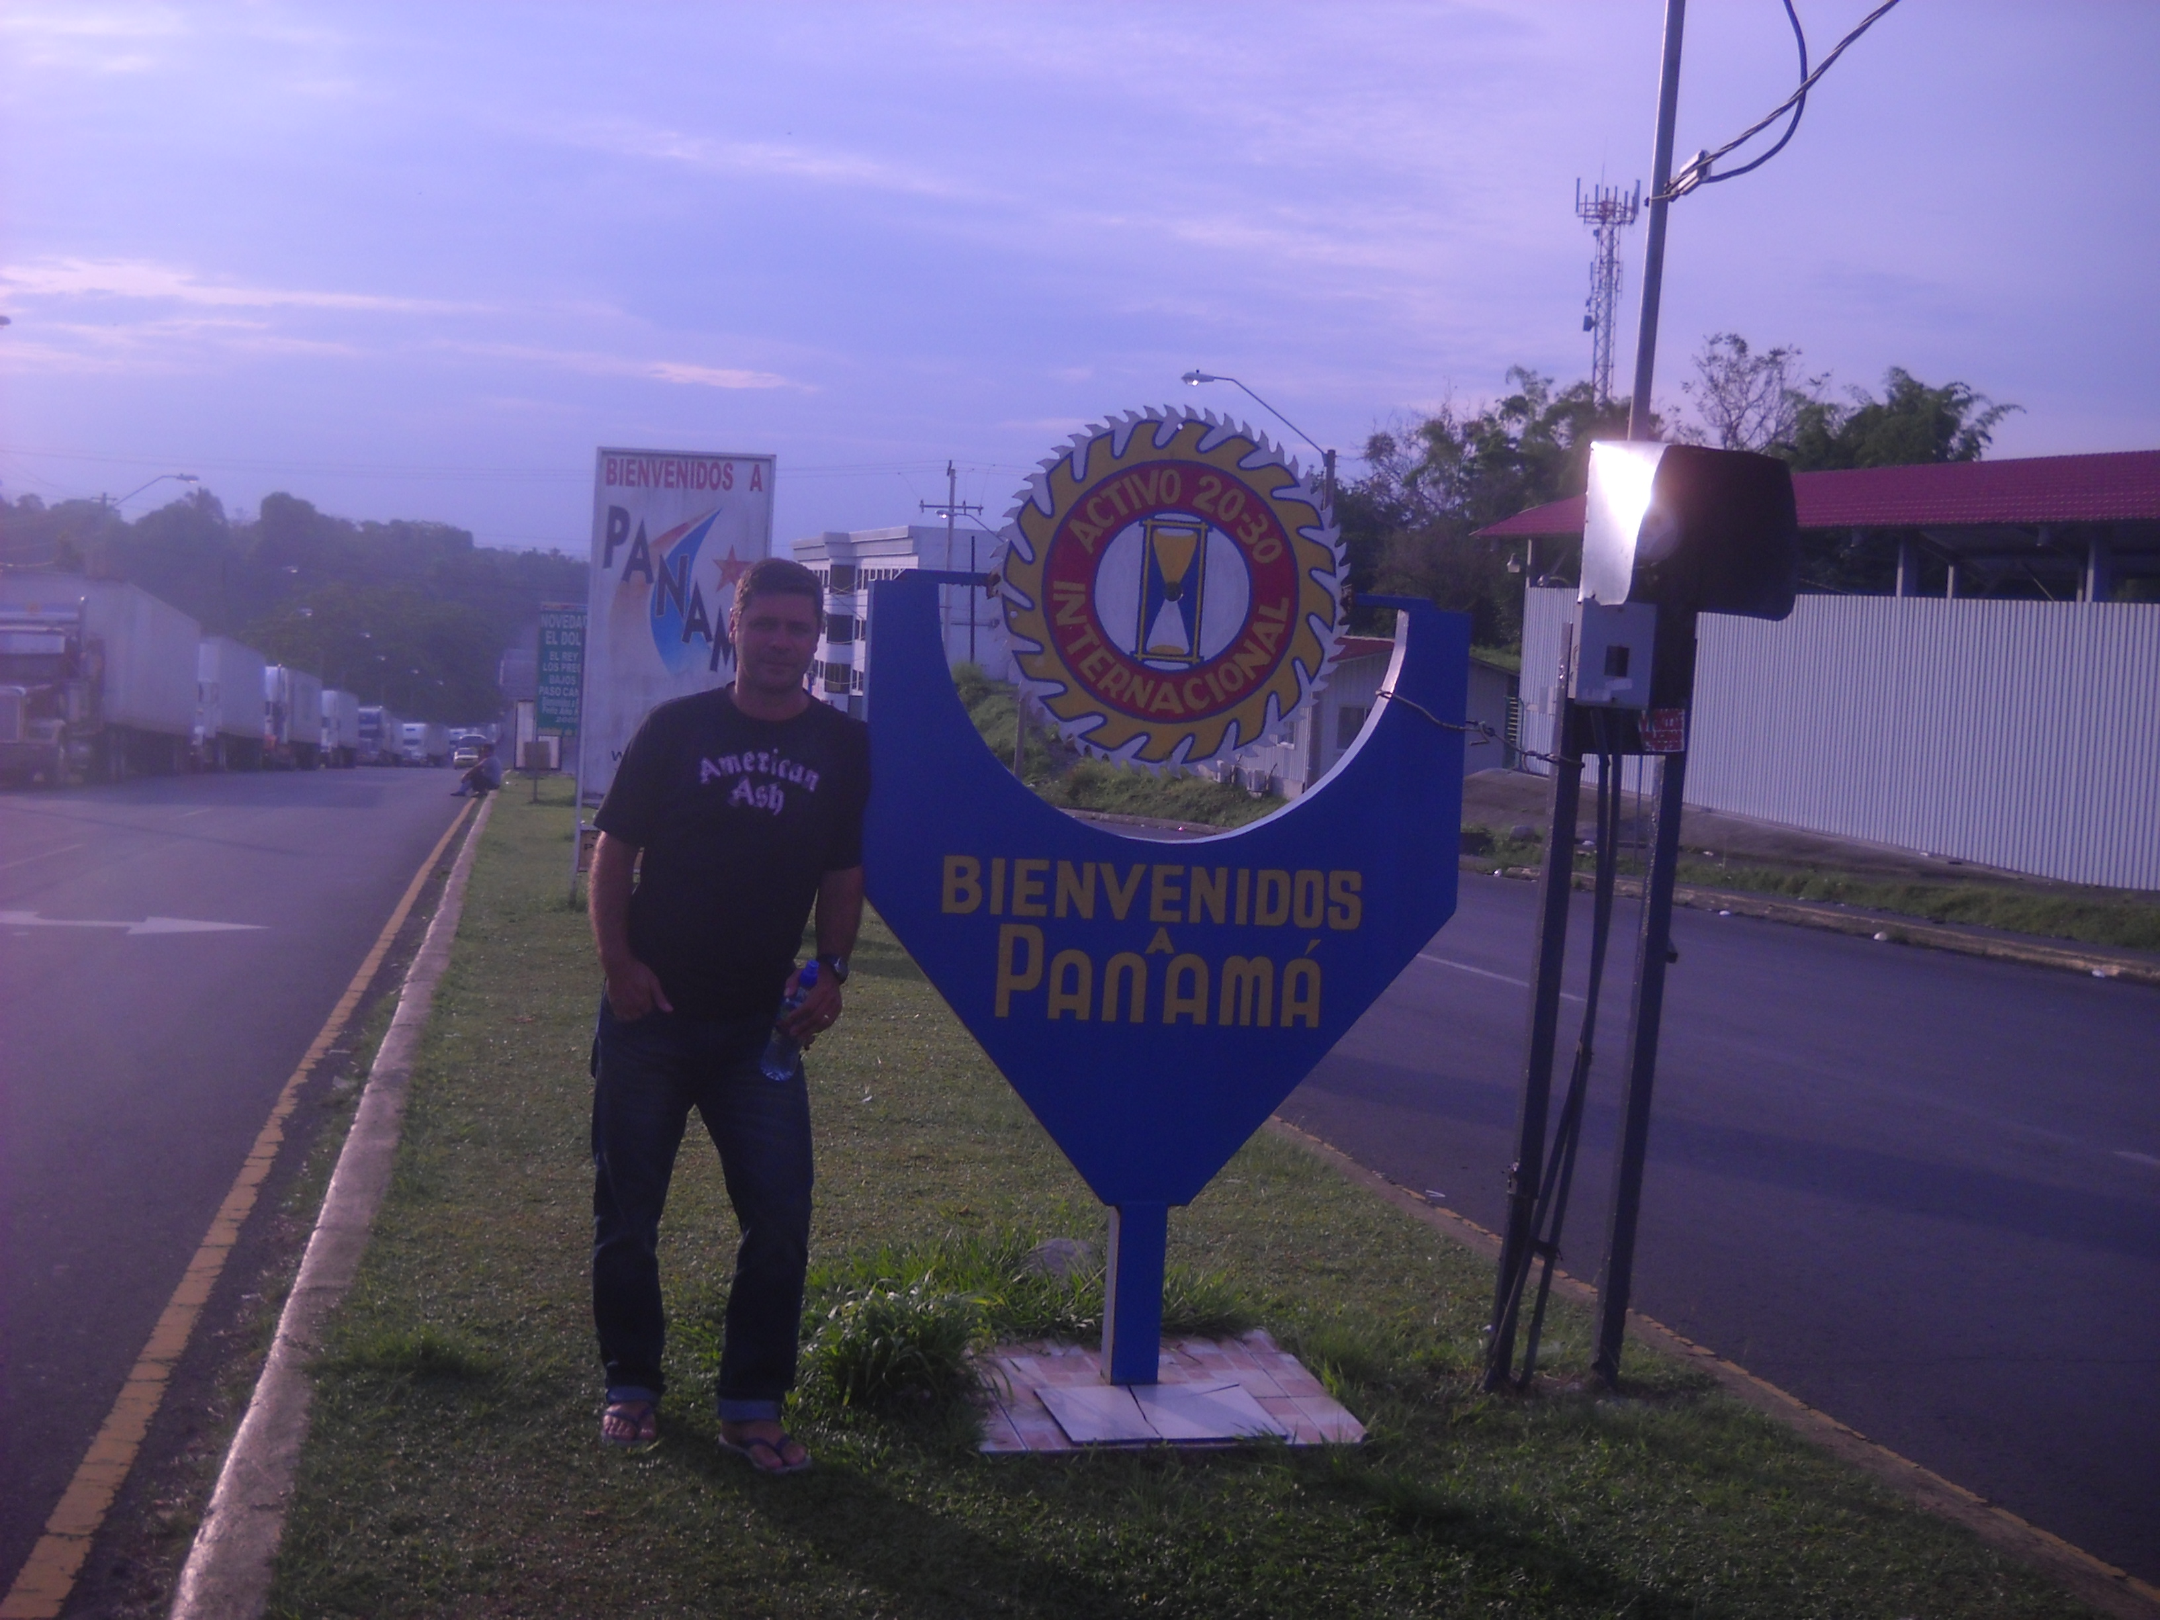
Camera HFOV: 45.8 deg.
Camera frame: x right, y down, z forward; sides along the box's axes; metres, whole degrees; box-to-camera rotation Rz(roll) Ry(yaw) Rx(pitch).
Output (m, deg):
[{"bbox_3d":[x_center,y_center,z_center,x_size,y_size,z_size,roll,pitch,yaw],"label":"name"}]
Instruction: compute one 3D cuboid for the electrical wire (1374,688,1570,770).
[{"bbox_3d":[0.851,-0.176,5.550,0.440,0.170,0.110,1,5,-14],"label":"electrical wire"}]

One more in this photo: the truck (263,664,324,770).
[{"bbox_3d":[-33.322,-3.712,104.703,2.560,4.060,18.500,2,1,-12],"label":"truck"}]

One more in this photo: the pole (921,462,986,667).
[{"bbox_3d":[-5.010,-7.854,98.000,2.400,10.989,0.400,2,5,-3],"label":"pole"}]

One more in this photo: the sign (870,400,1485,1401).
[{"bbox_3d":[0.170,0.198,5.463,1.272,2.072,0.120,2,5,-9],"label":"sign"}]

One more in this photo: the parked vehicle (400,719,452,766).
[{"bbox_3d":[-61.661,-6.100,239.703,2.560,4.060,18.000,2,1,-8],"label":"parked vehicle"}]

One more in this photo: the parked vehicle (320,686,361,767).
[{"bbox_3d":[-39.478,-4.221,133.203,2.560,4.060,18.000,2,1,-12],"label":"parked vehicle"}]

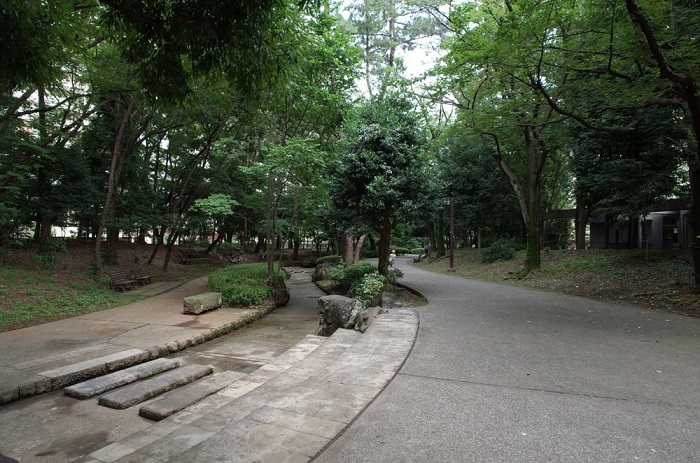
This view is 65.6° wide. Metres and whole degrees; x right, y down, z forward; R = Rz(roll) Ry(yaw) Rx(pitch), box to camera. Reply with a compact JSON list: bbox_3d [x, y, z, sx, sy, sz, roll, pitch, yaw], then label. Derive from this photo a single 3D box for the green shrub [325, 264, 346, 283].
[{"bbox_3d":[-0.614,1.779,23.000,1.000,0.800,1.000,0,-2,0],"label":"green shrub"}]

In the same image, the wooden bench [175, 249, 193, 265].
[{"bbox_3d":[-9.934,1.526,32.500,0.600,0.760,1.500,0,-2,9],"label":"wooden bench"}]

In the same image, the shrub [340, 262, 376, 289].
[{"bbox_3d":[0.316,1.674,20.200,1.300,1.000,1.350,0,-2,0],"label":"shrub"}]

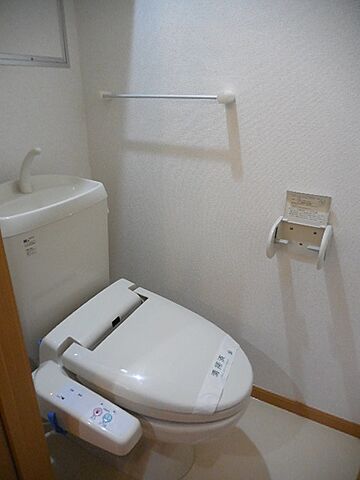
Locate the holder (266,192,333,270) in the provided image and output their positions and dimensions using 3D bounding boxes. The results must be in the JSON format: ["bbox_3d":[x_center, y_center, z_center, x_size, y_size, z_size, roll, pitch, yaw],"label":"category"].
[{"bbox_3d":[0.330,-0.031,0.939,0.148,0.169,0.090,12,27,22],"label":"holder"}]

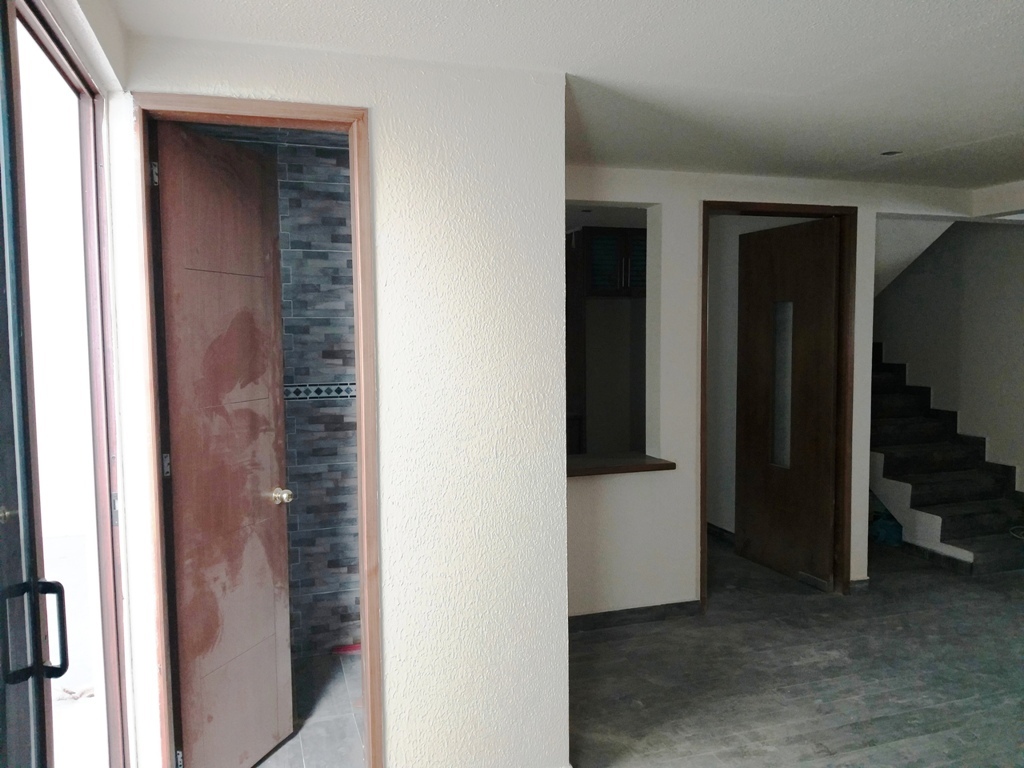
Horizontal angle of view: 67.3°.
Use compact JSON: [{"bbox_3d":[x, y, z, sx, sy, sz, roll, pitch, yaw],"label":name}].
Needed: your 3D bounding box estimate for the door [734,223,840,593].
[{"bbox_3d":[1.689,0.109,4.779,0.045,2.139,0.822,-2,4,-23],"label":"door"}]

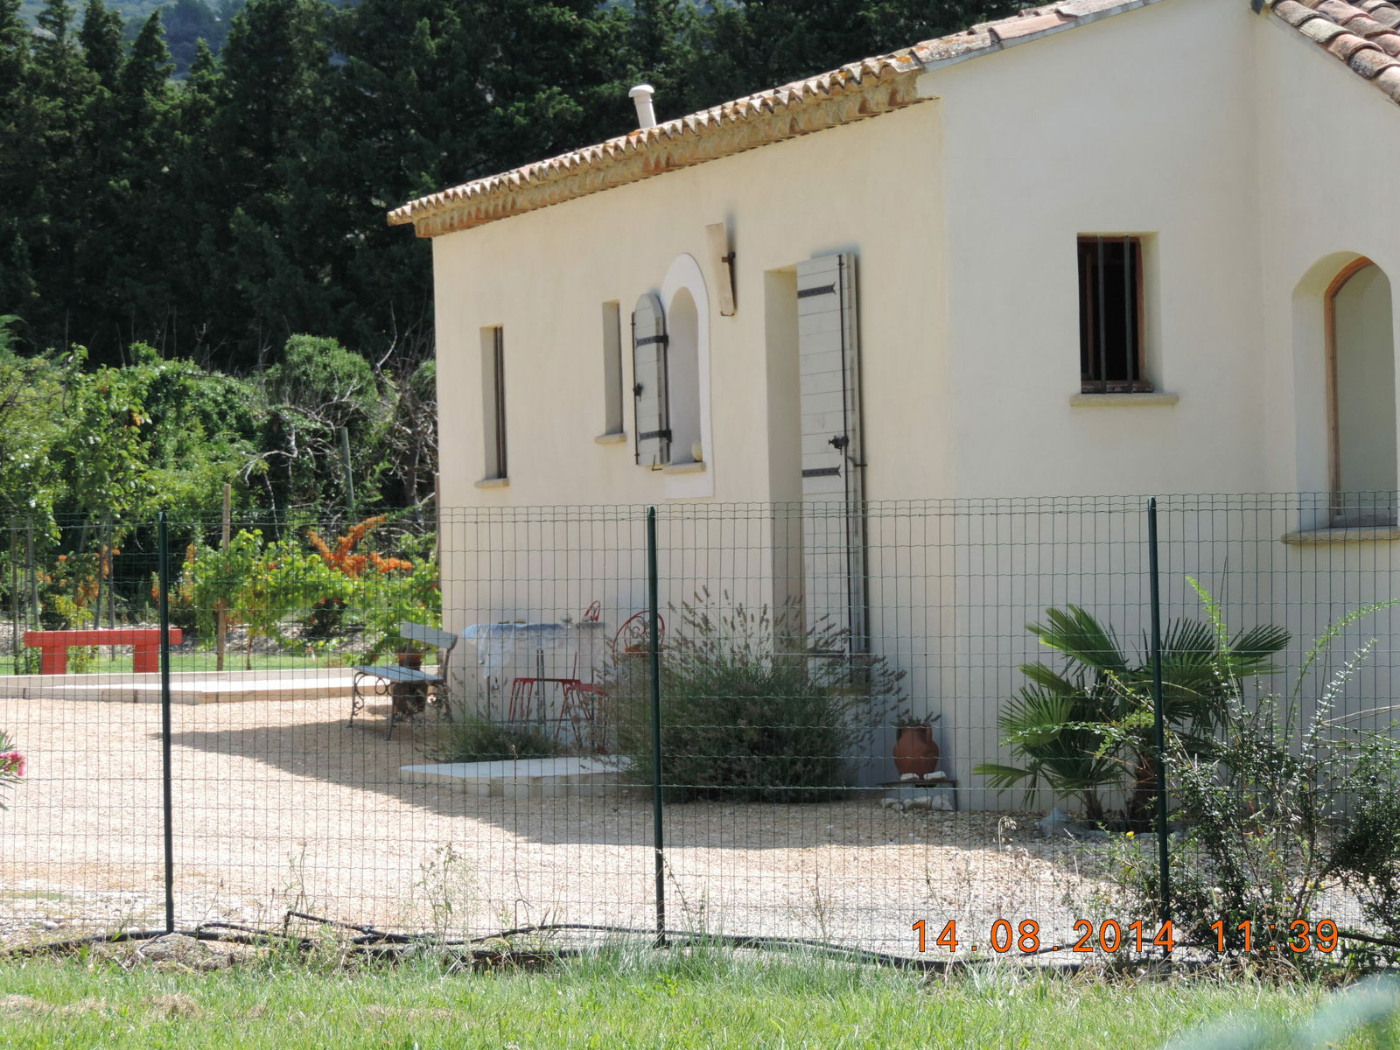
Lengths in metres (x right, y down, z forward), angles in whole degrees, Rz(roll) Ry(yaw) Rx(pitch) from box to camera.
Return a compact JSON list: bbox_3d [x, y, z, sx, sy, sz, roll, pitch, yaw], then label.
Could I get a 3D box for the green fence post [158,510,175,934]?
[{"bbox_3d":[-1.907,0.705,19.500,0.032,1.500,0.032,-2,0,26],"label":"green fence post"}]

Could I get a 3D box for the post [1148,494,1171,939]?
[{"bbox_3d":[1.499,0.658,17.800,0.032,1.490,0.032,-2,0,26],"label":"post"}]

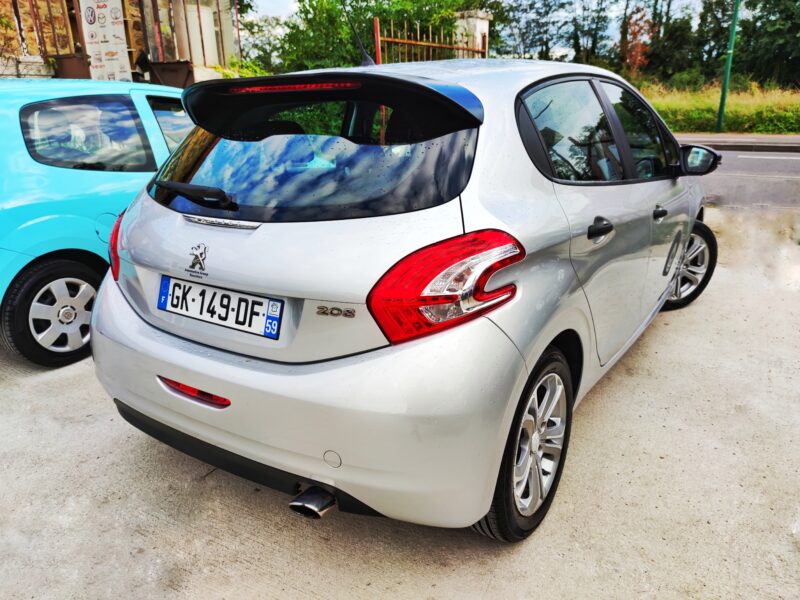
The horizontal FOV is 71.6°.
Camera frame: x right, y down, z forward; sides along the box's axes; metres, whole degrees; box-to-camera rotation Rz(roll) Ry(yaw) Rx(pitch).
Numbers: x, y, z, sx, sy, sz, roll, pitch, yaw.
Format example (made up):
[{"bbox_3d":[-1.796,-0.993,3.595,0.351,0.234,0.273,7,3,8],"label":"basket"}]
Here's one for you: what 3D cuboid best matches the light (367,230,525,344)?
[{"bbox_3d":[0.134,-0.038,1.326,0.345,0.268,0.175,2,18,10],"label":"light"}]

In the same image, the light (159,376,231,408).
[{"bbox_3d":[-0.607,0.268,1.654,0.319,0.046,0.051,10,21,33],"label":"light"}]

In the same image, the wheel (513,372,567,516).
[{"bbox_3d":[0.387,0.444,1.803,0.160,0.458,0.458,10,21,33],"label":"wheel"}]

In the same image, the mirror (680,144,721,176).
[{"bbox_3d":[1.548,-0.718,2.849,0.185,0.154,0.144,10,21,33],"label":"mirror"}]

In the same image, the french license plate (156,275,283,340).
[{"bbox_3d":[-0.541,0.014,1.627,0.525,0.115,0.022,10,4,33],"label":"french license plate"}]

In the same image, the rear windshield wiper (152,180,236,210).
[{"bbox_3d":[-0.639,-0.326,1.718,0.402,0.082,0.072,10,21,33],"label":"rear windshield wiper"}]

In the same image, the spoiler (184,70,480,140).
[{"bbox_3d":[-0.272,-0.647,1.850,1.215,0.180,0.237,10,21,33],"label":"spoiler"}]

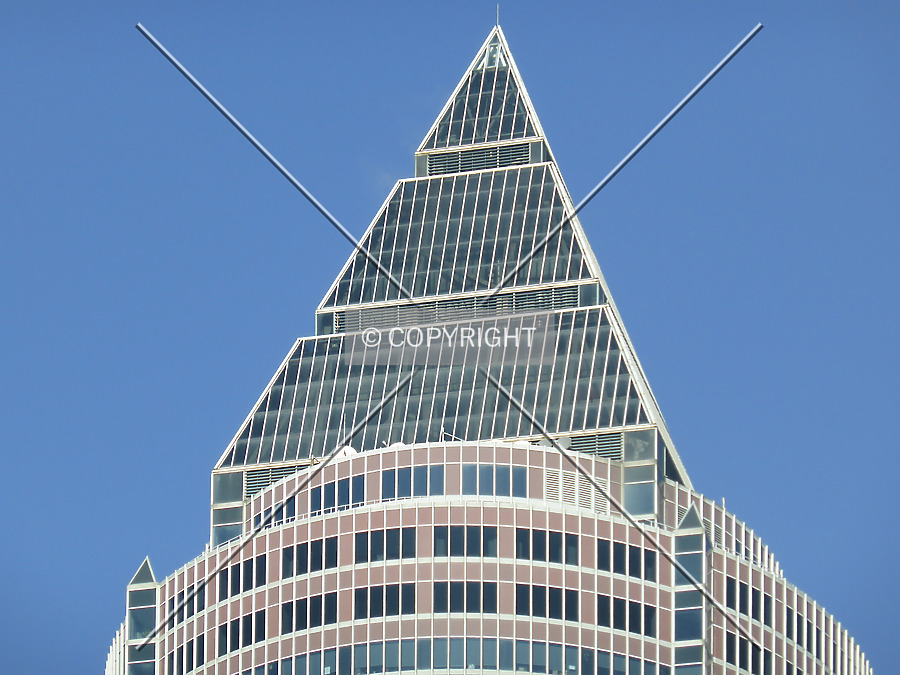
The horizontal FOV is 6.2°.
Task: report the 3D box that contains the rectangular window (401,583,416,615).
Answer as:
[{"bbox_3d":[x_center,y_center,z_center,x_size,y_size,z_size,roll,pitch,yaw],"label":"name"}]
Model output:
[{"bbox_3d":[-2.146,13.512,427.528,0.770,1.850,0.120,-6,-31,11],"label":"rectangular window"}]

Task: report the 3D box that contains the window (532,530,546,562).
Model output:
[{"bbox_3d":[4.836,11.275,447.757,0.760,1.920,0.100,6,-29,-9],"label":"window"}]

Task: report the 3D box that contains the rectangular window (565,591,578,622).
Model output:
[{"bbox_3d":[6.127,13.565,416.931,0.720,1.830,0.100,7,-31,-9],"label":"rectangular window"}]

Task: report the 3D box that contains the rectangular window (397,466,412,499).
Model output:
[{"bbox_3d":[-2.349,7.484,426.758,0.720,1.830,0.100,-8,-32,15],"label":"rectangular window"}]

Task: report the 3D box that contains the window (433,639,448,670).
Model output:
[{"bbox_3d":[-0.493,16.440,428.793,0.780,1.800,0.150,-2,-33,5],"label":"window"}]

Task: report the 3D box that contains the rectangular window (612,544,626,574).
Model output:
[{"bbox_3d":[8.882,11.581,433.252,0.720,1.800,0.150,12,-34,-16],"label":"rectangular window"}]

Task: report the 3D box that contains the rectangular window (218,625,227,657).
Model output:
[{"bbox_3d":[-13.716,18.268,498.480,0.860,2.120,0.150,-23,-37,37],"label":"rectangular window"}]

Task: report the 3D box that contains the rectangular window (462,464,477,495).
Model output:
[{"bbox_3d":[0.986,7.178,415.720,0.690,1.740,0.150,-1,-32,4],"label":"rectangular window"}]

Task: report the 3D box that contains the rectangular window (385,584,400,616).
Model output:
[{"bbox_3d":[-3.115,14.166,446.369,0.760,1.920,0.100,-6,-30,12],"label":"rectangular window"}]

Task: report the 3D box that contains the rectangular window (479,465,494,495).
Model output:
[{"bbox_3d":[1.906,7.431,431.737,0.770,1.850,0.120,0,-31,2],"label":"rectangular window"}]

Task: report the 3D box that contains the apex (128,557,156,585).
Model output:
[{"bbox_3d":[-16.257,12.659,443.194,1.510,2.210,1.510,-6,-33,12],"label":"apex"}]

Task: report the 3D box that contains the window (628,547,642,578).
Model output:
[{"bbox_3d":[10.057,12.187,449.230,0.760,1.920,0.100,14,-32,-23],"label":"window"}]

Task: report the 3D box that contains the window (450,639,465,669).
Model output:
[{"bbox_3d":[0.386,16.326,425.400,0.770,1.850,0.120,-2,-31,5],"label":"window"}]

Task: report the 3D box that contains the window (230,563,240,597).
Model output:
[{"bbox_3d":[-11.246,12.703,433.459,0.770,1.850,0.120,-24,-39,35],"label":"window"}]

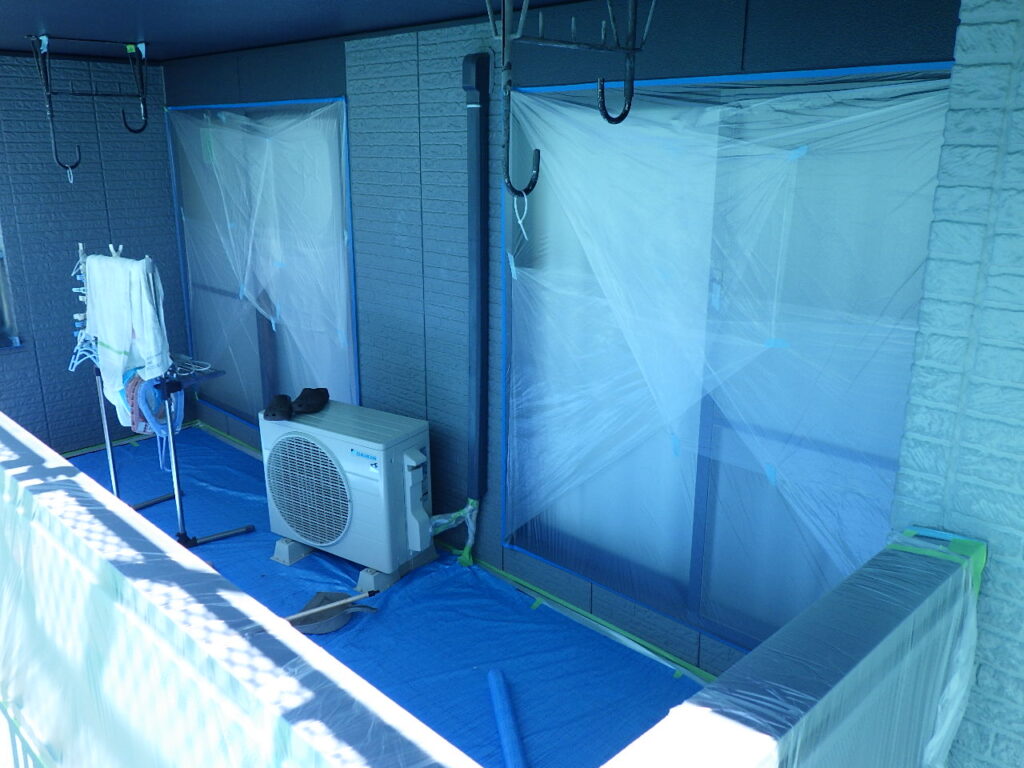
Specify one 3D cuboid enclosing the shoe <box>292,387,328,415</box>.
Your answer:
[{"bbox_3d":[-0.865,0.059,3.521,0.100,0.088,0.250,8,17,26],"label":"shoe"}]

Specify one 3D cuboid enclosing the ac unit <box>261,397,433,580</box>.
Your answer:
[{"bbox_3d":[-0.682,0.403,3.470,0.700,0.552,0.285,10,18,31],"label":"ac unit"}]

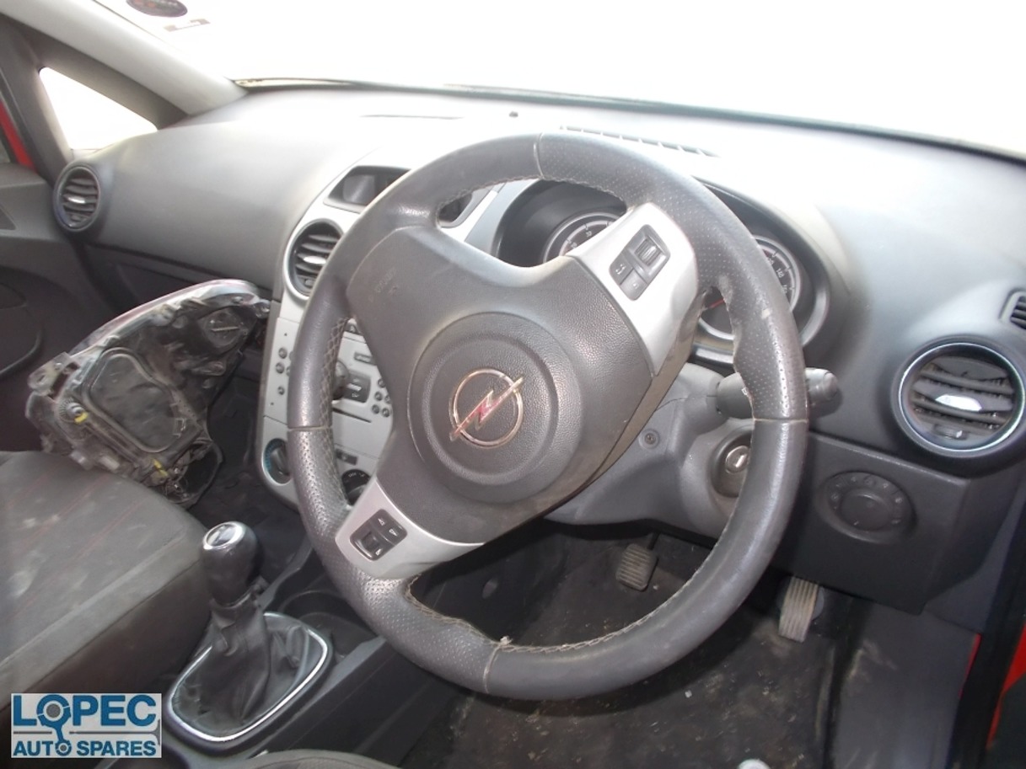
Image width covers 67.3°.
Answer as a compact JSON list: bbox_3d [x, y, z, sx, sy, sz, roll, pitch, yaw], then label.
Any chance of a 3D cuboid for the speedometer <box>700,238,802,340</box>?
[{"bbox_3d":[0.218,-0.091,0.724,0.102,0.102,0.030,16,1,24],"label":"speedometer"}]

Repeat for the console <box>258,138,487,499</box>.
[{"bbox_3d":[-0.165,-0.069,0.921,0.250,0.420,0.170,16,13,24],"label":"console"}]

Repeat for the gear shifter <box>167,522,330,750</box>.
[{"bbox_3d":[-0.295,0.241,0.834,0.132,0.215,0.165,16,28,24],"label":"gear shifter"}]

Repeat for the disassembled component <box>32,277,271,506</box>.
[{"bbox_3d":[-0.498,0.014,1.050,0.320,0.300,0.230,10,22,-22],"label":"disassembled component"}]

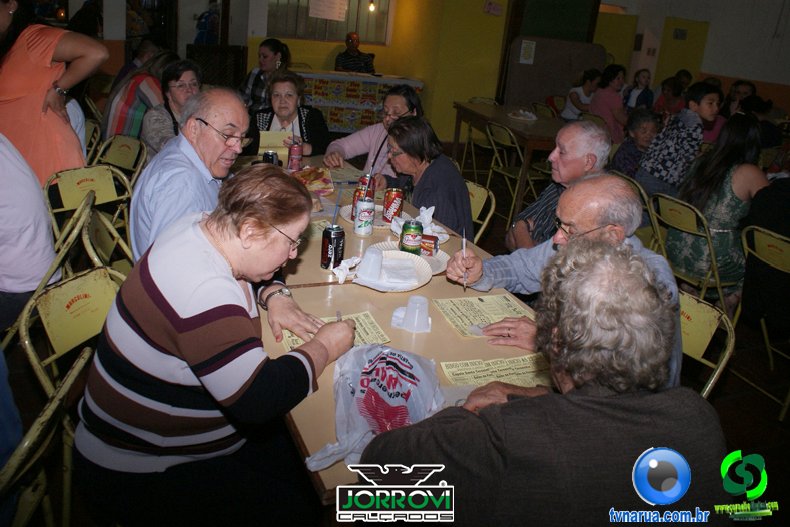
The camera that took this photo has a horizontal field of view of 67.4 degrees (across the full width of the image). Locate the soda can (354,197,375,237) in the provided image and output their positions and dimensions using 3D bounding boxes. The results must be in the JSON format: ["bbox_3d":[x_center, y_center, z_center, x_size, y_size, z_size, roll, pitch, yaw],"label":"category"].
[{"bbox_3d":[-0.103,-0.160,2.054,0.066,0.122,0.066,6,21,-2],"label":"soda can"}]

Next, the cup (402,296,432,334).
[{"bbox_3d":[0.054,0.119,1.420,0.065,0.073,0.065,5,21,0],"label":"cup"}]

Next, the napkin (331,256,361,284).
[{"bbox_3d":[-0.139,0.021,1.678,0.075,0.045,0.090,-11,26,-34],"label":"napkin"}]

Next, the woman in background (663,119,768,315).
[{"bbox_3d":[1.667,-0.151,3.027,0.660,1.200,0.460,-4,23,-22],"label":"woman in background"}]

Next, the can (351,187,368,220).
[{"bbox_3d":[-0.120,-0.213,2.165,0.066,0.122,0.066,6,21,-2],"label":"can"}]

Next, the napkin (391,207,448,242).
[{"bbox_3d":[0.090,-0.136,2.086,0.130,0.075,0.190,-2,23,-17],"label":"napkin"}]

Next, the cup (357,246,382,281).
[{"bbox_3d":[-0.072,0.000,1.690,0.065,0.073,0.065,12,21,-5],"label":"cup"}]

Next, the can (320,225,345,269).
[{"bbox_3d":[-0.182,-0.047,1.740,0.066,0.122,0.066,4,21,-2],"label":"can"}]

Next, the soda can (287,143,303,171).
[{"bbox_3d":[-0.475,-0.508,2.849,0.066,0.122,0.066,7,21,0],"label":"soda can"}]

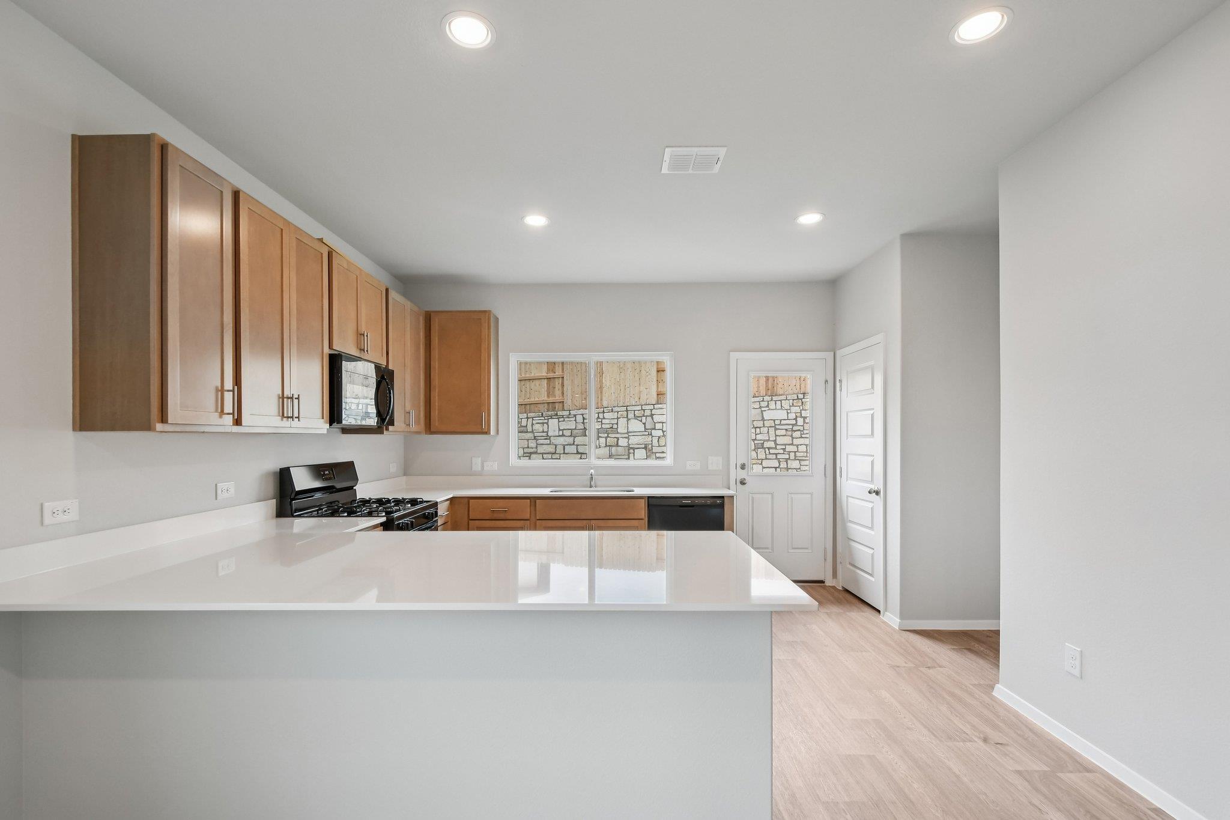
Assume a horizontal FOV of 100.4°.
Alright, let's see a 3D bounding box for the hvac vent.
[{"bbox_3d":[0.402,-1.279,2.643,0.303,0.020,0.240,0,-2,0],"label":"hvac vent"}]

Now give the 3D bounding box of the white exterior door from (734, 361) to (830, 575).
[{"bbox_3d":[1.526,0.529,4.700,0.908,2.080,0.090,0,-2,0],"label":"white exterior door"}]

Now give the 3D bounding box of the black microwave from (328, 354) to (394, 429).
[{"bbox_3d":[-1.780,-0.100,3.355,0.390,0.420,0.757,0,-1,0],"label":"black microwave"}]

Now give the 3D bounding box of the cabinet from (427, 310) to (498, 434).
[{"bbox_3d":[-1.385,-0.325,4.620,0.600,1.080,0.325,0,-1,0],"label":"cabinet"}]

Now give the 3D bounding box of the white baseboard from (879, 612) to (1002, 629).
[{"bbox_3d":[2.341,1.511,3.700,0.720,0.070,0.260,0,-2,0],"label":"white baseboard"}]

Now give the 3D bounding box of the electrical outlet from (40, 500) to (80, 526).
[{"bbox_3d":[-1.966,0.363,1.819,0.010,0.077,0.122,0,-1,0],"label":"electrical outlet"}]

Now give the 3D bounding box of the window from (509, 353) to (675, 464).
[{"bbox_3d":[-0.211,0.002,4.735,1.500,1.030,0.100,0,-2,0],"label":"window"}]

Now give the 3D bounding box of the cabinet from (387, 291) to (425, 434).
[{"bbox_3d":[-1.766,-0.340,4.020,0.330,1.070,0.730,0,-2,0],"label":"cabinet"}]

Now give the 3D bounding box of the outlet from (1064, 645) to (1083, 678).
[{"bbox_3d":[2.011,1.100,2.247,0.010,0.123,0.080,0,-1,0],"label":"outlet"}]

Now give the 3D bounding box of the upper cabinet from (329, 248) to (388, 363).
[{"bbox_3d":[-1.807,-0.620,3.355,0.325,0.605,0.755,0,-1,0],"label":"upper cabinet"}]

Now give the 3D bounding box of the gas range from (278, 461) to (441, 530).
[{"bbox_3d":[-1.615,0.948,3.355,0.690,1.185,0.757,0,-1,0],"label":"gas range"}]

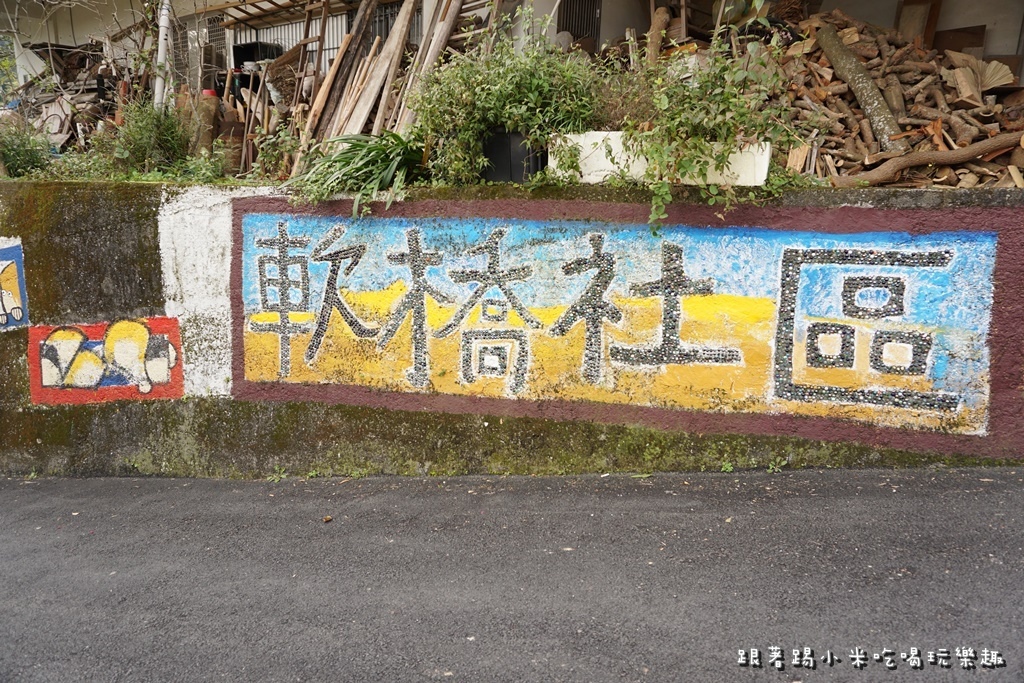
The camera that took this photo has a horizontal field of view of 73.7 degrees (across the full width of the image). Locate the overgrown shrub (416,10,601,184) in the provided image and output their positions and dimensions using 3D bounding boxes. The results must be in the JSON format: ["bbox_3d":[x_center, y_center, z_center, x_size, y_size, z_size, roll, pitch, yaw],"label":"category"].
[{"bbox_3d":[-0.054,-1.387,3.902,1.025,0.911,0.800,2,12,0],"label":"overgrown shrub"}]

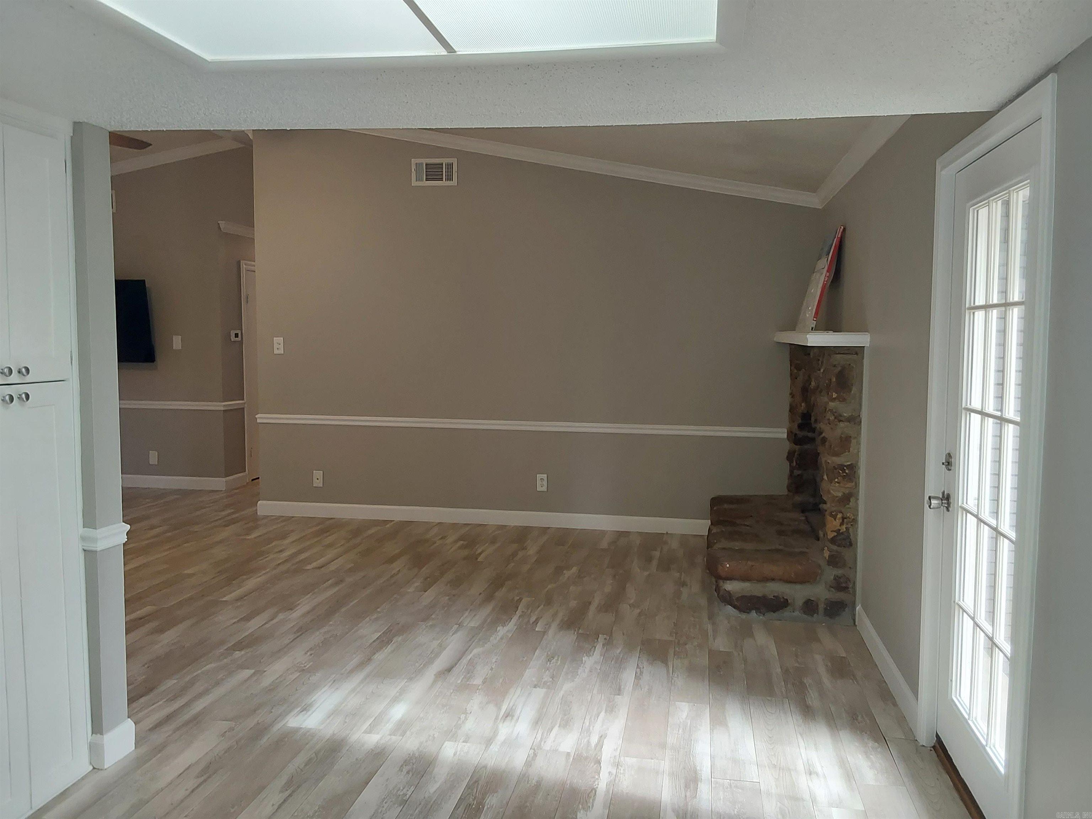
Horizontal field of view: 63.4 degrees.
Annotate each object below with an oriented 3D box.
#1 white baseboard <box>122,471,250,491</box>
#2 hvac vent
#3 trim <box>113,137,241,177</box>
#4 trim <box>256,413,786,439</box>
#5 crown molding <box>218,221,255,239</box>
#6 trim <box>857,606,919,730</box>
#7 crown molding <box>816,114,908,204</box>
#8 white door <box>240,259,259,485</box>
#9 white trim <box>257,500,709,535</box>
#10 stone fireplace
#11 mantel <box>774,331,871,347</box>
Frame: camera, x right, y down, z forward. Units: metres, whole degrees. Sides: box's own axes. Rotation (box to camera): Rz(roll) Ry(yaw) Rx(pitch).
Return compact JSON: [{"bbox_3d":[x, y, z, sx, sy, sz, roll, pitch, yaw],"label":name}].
[{"bbox_3d":[-3.471,0.679,8.547,1.077,0.112,0.435,1,4,10],"label":"white baseboard"},{"bbox_3d":[-0.840,-1.780,6.617,0.357,0.188,0.025,1,4,10],"label":"hvac vent"},{"bbox_3d":[-3.400,-2.326,8.066,1.406,0.090,0.070,-9,3,11],"label":"trim"},{"bbox_3d":[-0.299,0.118,6.660,4.102,0.076,0.035,1,4,10],"label":"trim"},{"bbox_3d":[-2.816,-1.692,8.496,0.075,0.085,1.213,1,5,10],"label":"crown molding"},{"bbox_3d":[1.431,1.062,3.776,0.020,0.122,1.232,1,4,10],"label":"trim"},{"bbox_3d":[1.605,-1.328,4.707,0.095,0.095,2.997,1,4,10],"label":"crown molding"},{"bbox_3d":[-2.831,-0.377,8.871,0.070,2.129,0.870,1,5,10],"label":"white door"},{"bbox_3d":[-0.566,0.829,6.769,3.566,0.112,0.018,1,4,10],"label":"white trim"},{"bbox_3d":[1.368,0.290,5.395,0.720,1.414,1.967,1,4,10],"label":"stone fireplace"},{"bbox_3d":[1.560,-0.412,5.151,0.286,0.064,1.889,1,5,10],"label":"mantel"}]

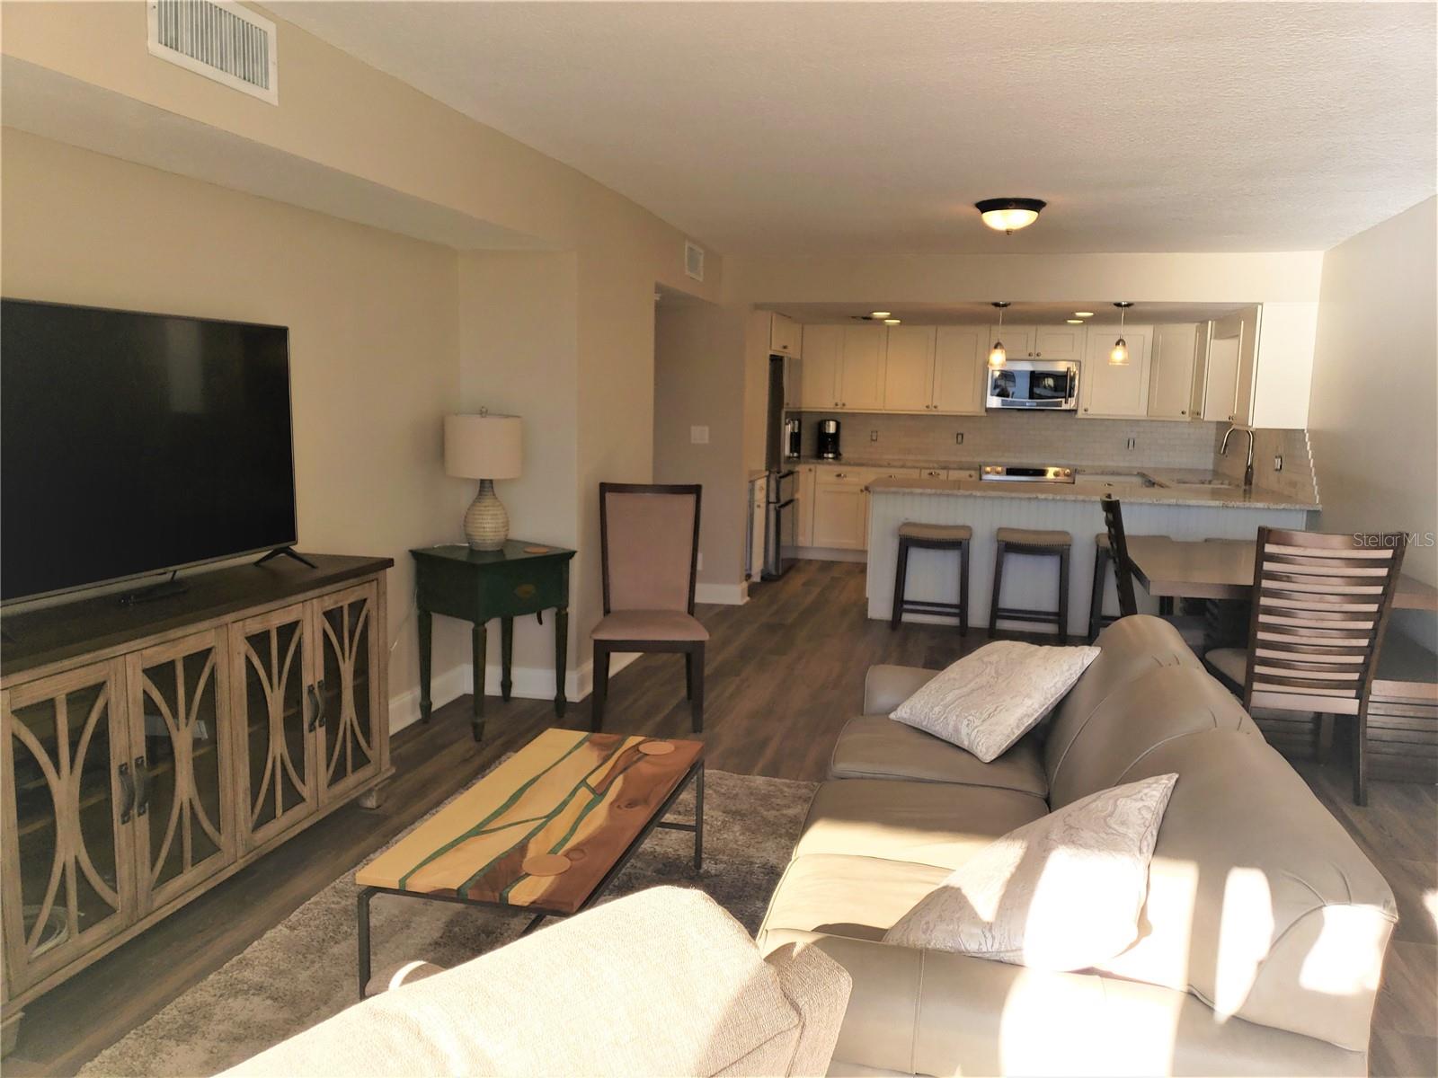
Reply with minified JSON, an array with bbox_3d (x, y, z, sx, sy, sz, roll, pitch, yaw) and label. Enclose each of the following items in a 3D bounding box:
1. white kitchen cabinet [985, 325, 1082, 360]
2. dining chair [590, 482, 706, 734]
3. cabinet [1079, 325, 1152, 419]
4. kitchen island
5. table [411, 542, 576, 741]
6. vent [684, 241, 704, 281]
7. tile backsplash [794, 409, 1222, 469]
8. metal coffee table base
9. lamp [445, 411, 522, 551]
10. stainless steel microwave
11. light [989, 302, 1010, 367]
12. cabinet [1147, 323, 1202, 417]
[{"bbox_3d":[2.806,-1.730,9.567,0.780,0.300,0.360,3,8,14],"label":"white kitchen cabinet"},{"bbox_3d":[-0.318,0.294,5.001,0.490,1.070,0.610,1,8,-3],"label":"dining chair"},{"bbox_3d":[3.422,-1.442,9.355,0.560,0.790,0.320,3,8,14],"label":"cabinet"},{"bbox_3d":[2.318,0.130,7.090,2.600,0.914,0.880,3,8,14],"label":"kitchen island"},{"bbox_3d":[-1.010,0.438,4.850,0.469,0.773,0.554,8,10,39],"label":"table"},{"bbox_3d":[-0.142,-1.720,6.726,0.020,0.205,0.430,3,8,14],"label":"vent"},{"bbox_3d":[2.513,-0.910,9.815,3.750,0.430,0.020,3,8,14],"label":"tile backsplash"},{"bbox_3d":[-0.428,0.895,2.891,0.514,0.422,1.102,3,8,15],"label":"metal coffee table base"},{"bbox_3d":[-1.060,-0.268,4.886,0.348,0.614,0.348,3,8,14],"label":"lamp"},{"bbox_3d":[2.782,-1.359,9.600,0.765,0.435,0.400,3,8,14],"label":"stainless steel microwave"},{"bbox_3d":[1.911,-1.388,7.378,0.135,0.435,0.135,3,8,14],"label":"light"},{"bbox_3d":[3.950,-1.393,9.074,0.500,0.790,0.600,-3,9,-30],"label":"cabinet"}]

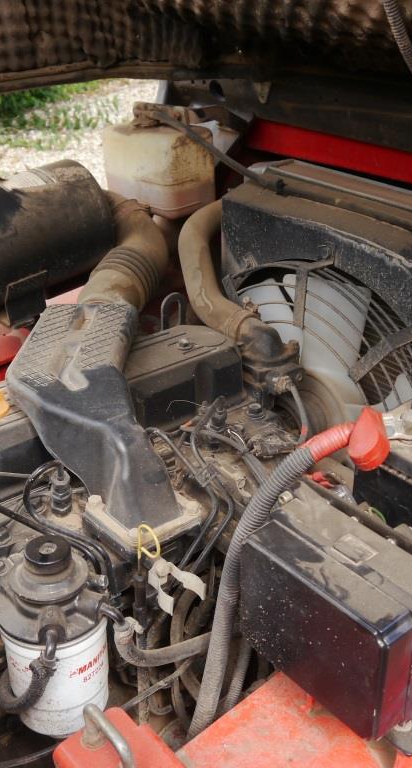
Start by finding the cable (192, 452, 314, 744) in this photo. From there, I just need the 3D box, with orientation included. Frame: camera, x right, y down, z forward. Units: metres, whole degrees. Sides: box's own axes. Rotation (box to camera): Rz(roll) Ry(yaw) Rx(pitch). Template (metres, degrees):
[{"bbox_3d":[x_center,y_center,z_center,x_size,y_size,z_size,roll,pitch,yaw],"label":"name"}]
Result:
[{"bbox_3d":[0.042,0.202,0.748,0.135,0.325,0.085,-23,35,-34],"label":"cable"}]

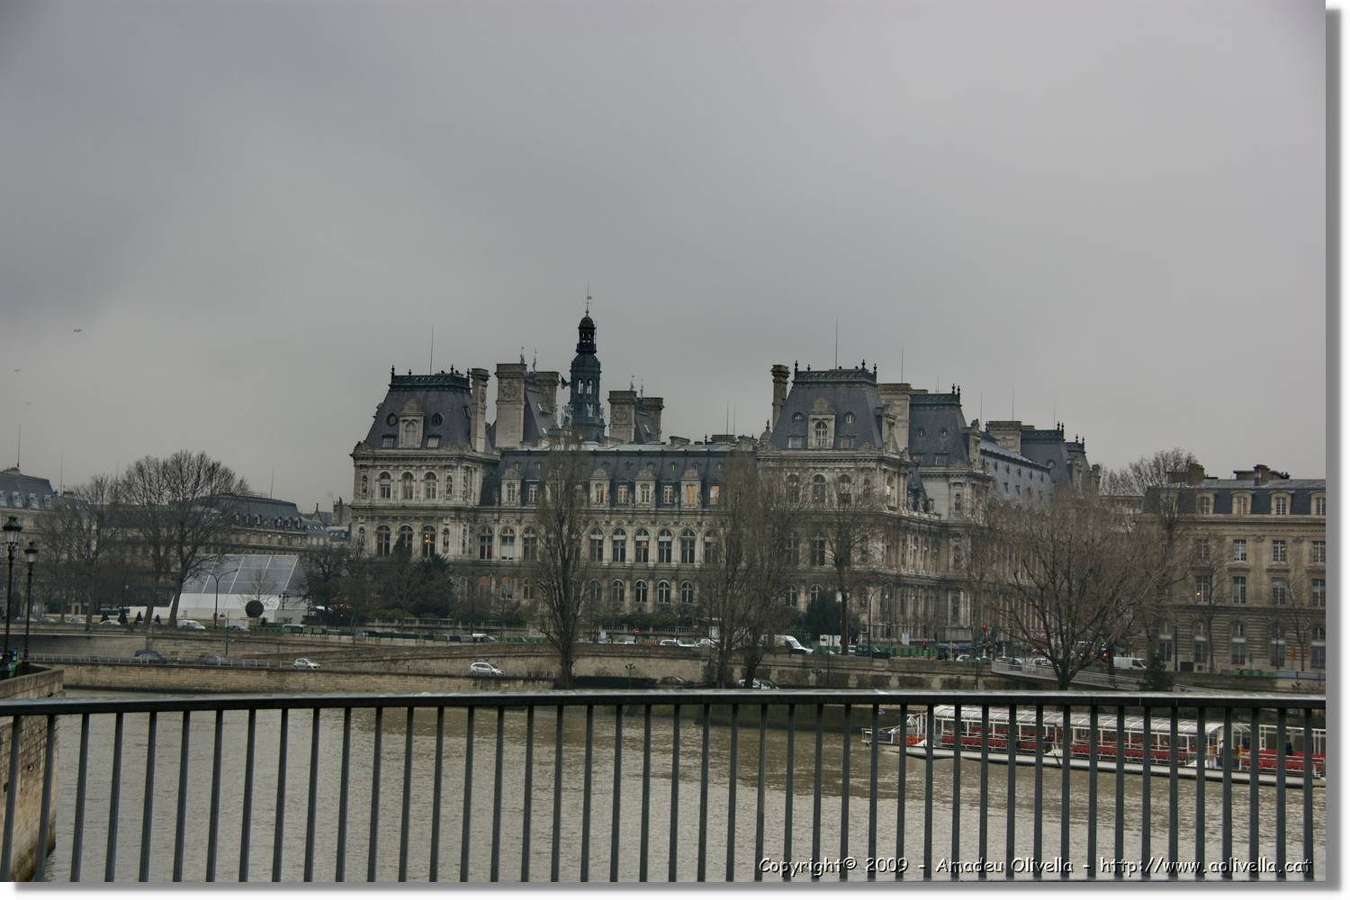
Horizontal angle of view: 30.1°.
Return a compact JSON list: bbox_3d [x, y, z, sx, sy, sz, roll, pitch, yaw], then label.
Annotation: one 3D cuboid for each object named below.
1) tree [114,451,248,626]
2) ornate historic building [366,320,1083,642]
[{"bbox_3d":[-72.516,13.312,367.837,19.000,26.058,18.000,2,-4,0],"label":"tree"},{"bbox_3d":[17.975,3.978,427.756,88.000,58.000,138.000,0,-4,23],"label":"ornate historic building"}]

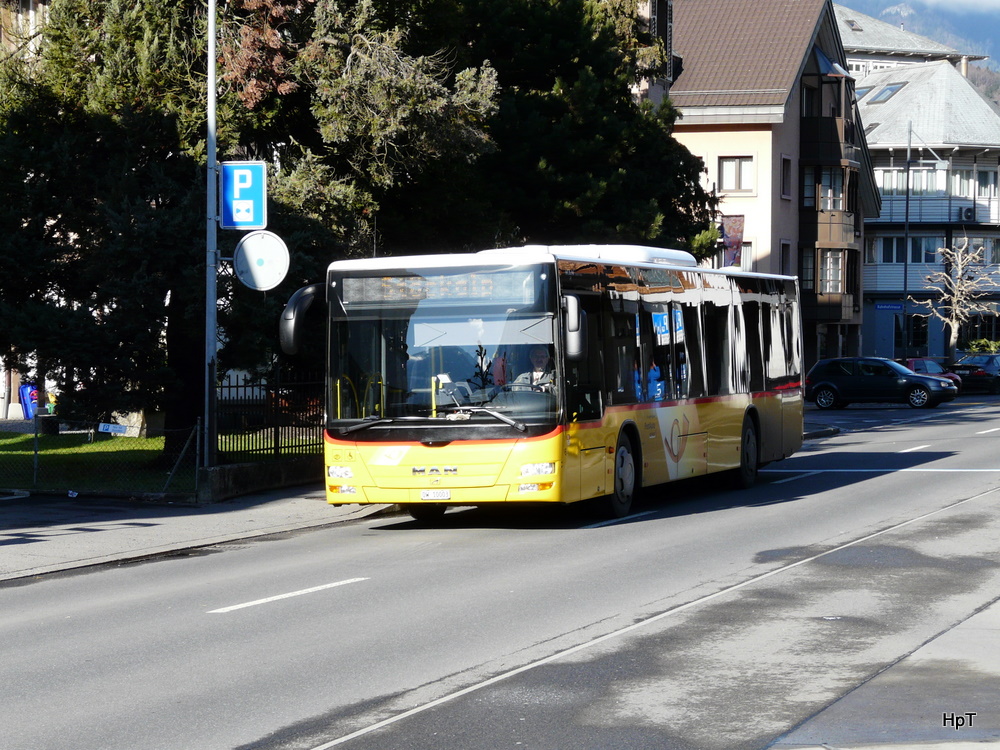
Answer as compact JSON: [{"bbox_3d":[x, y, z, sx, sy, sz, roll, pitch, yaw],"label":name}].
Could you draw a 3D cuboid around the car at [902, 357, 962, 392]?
[{"bbox_3d":[11.595,0.177,76.489,3.800,1.420,1.670,-1,1,-40],"label":"car"}]

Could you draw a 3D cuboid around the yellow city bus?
[{"bbox_3d":[1.180,0.022,32.343,2.580,2.970,12.000,-1,1,18],"label":"yellow city bus"}]

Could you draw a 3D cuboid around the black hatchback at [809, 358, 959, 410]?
[{"bbox_3d":[10.246,0.188,73.189,4.150,1.430,1.740,0,1,19],"label":"black hatchback"}]

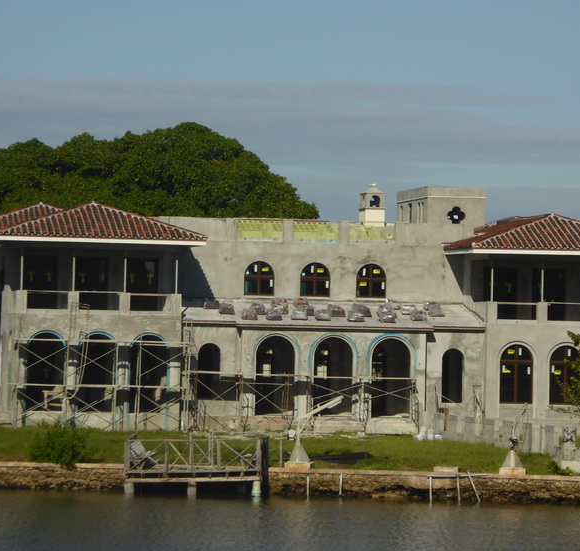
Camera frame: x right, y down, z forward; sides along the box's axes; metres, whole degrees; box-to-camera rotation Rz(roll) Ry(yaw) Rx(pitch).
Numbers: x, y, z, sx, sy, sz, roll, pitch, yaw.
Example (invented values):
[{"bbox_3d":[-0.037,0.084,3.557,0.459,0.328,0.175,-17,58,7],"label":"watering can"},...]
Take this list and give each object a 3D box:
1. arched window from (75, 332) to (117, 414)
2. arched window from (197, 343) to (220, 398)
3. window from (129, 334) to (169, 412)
[{"bbox_3d":[-8.315,4.147,168.622,1.730,3.438,0.300,1,-1,-10],"label":"arched window"},{"bbox_3d":[-3.465,4.164,169.935,1.008,2.438,0.200,1,-1,-10],"label":"arched window"},{"bbox_3d":[-6.030,4.189,169.025,1.695,3.424,0.300,1,-1,-10],"label":"window"}]

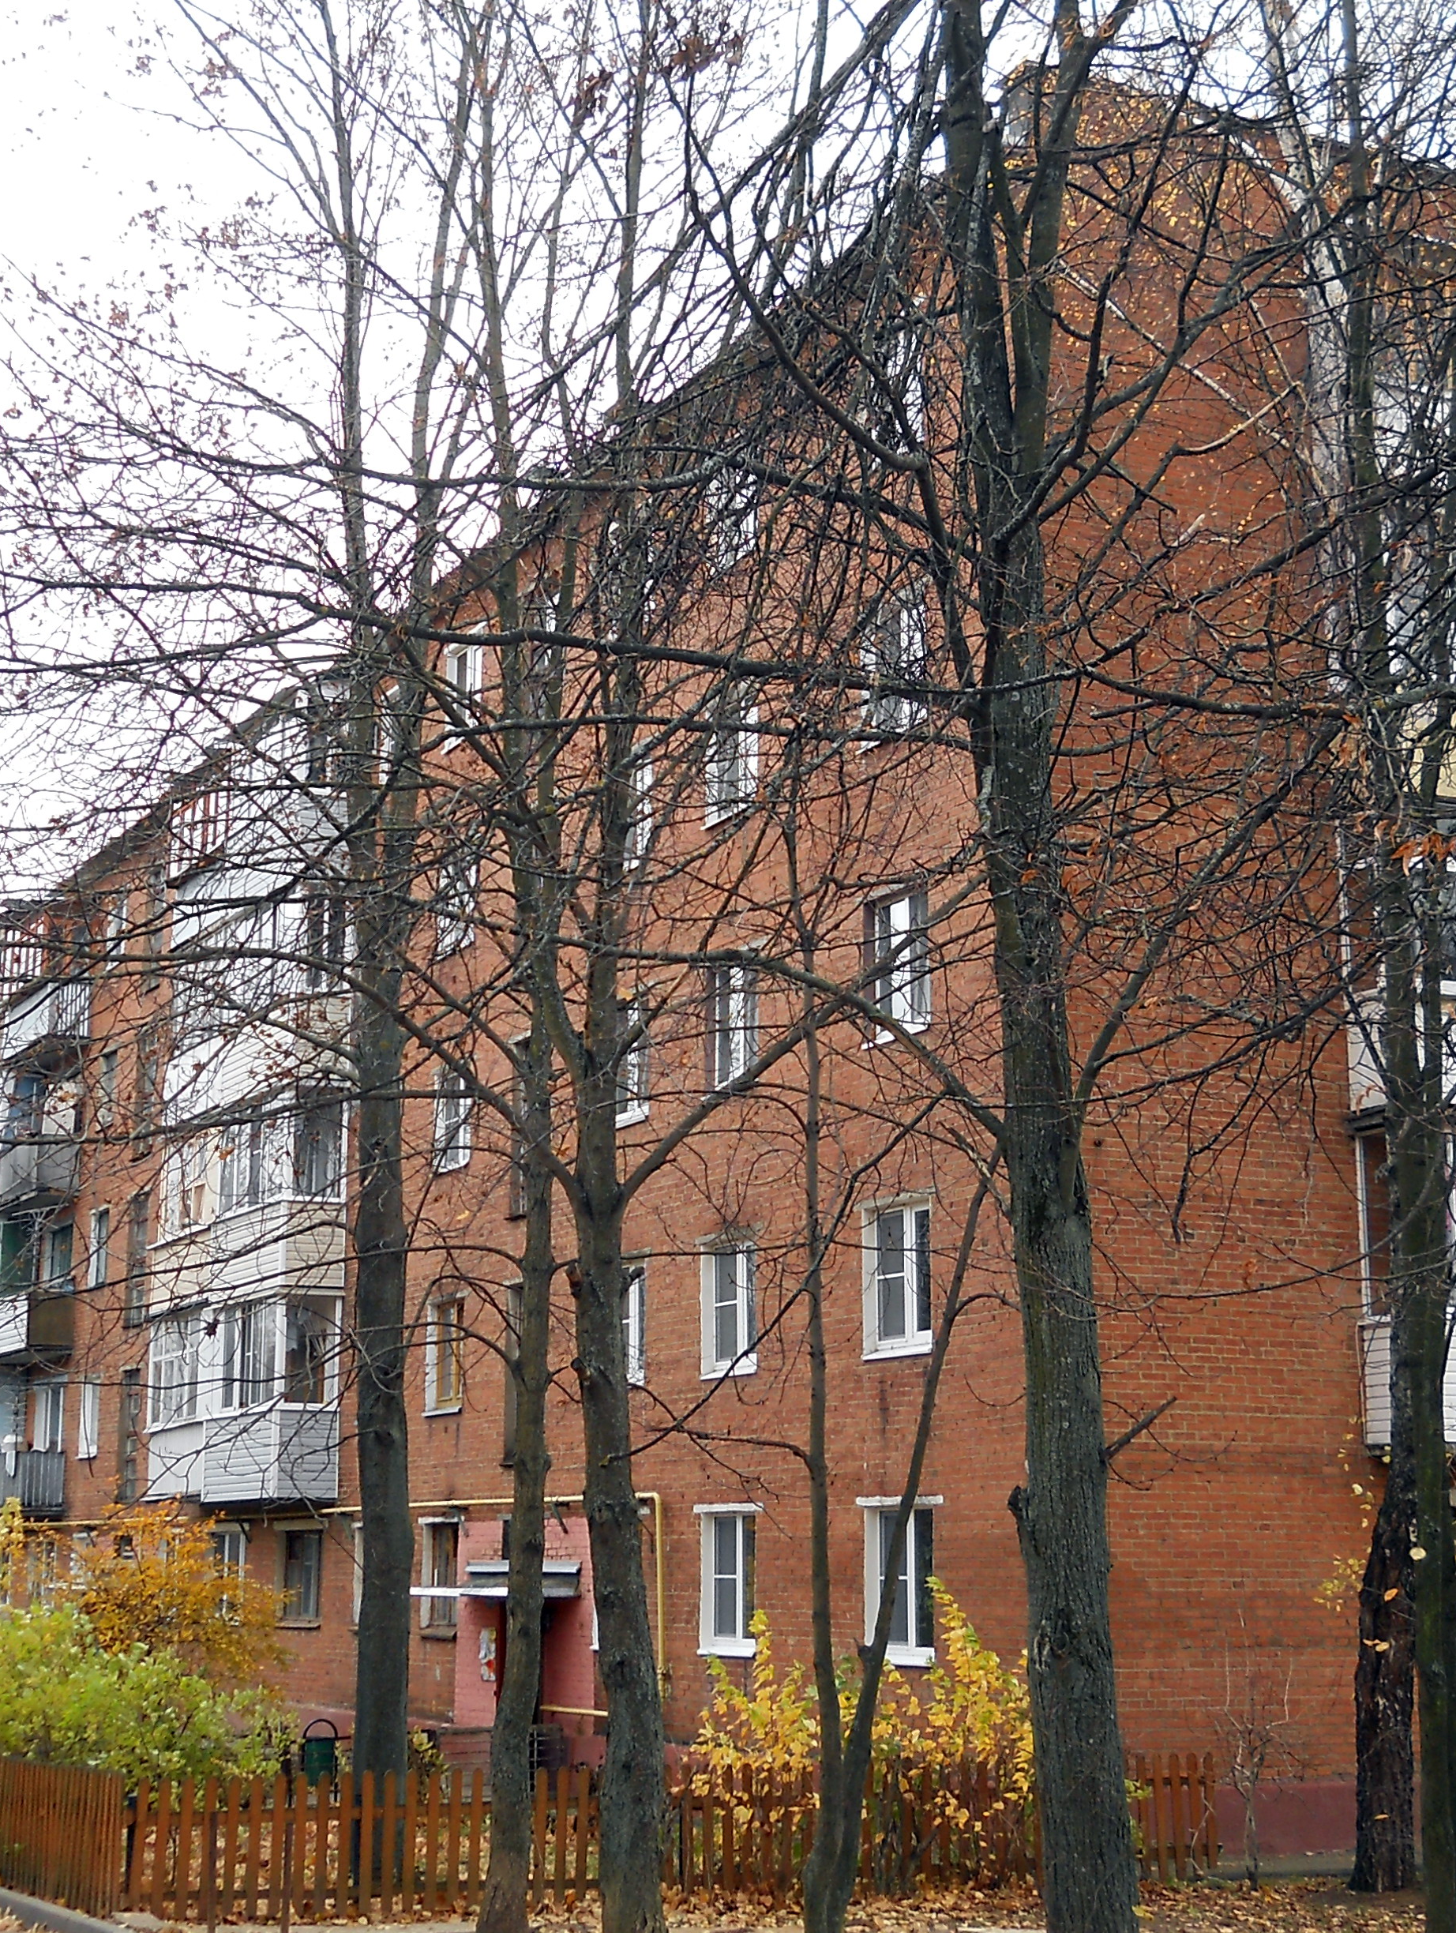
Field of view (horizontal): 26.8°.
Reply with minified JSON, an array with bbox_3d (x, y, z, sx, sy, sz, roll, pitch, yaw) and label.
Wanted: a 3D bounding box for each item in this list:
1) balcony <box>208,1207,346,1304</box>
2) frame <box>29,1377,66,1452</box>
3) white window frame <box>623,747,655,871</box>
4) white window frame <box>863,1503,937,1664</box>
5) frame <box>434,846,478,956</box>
[{"bbox_3d":[-6.173,4.032,41.672,0.850,1.250,3.300,6,-13,-25],"label":"balcony"},{"bbox_3d":[-11.891,8.040,53.944,0.200,1.370,2.150,6,-13,-25],"label":"frame"},{"bbox_3d":[-0.978,-1.747,33.187,0.200,1.400,1.270,6,-13,-25],"label":"white window frame"},{"bbox_3d":[1.551,5.337,26.362,0.200,1.390,1.280,6,-13,-25],"label":"white window frame"},{"bbox_3d":[-3.295,-0.819,37.840,0.200,1.380,1.330,6,-13,-25],"label":"frame"}]

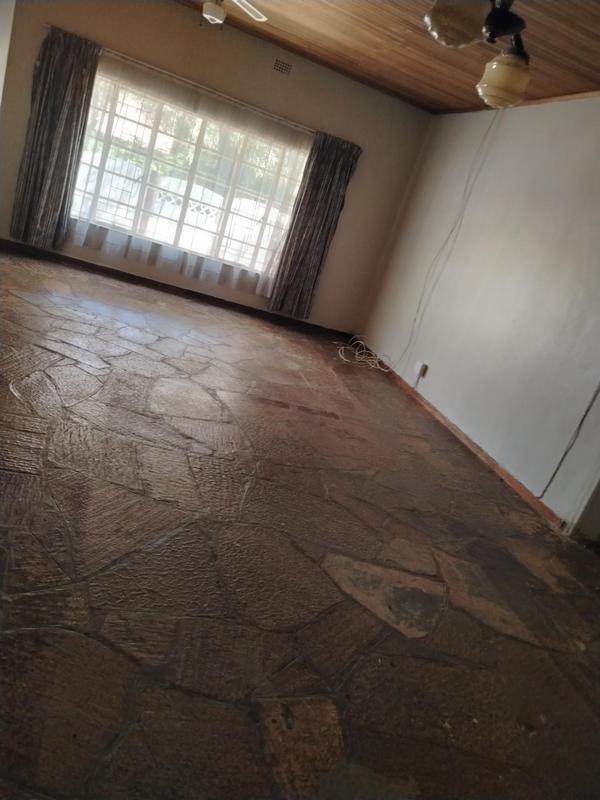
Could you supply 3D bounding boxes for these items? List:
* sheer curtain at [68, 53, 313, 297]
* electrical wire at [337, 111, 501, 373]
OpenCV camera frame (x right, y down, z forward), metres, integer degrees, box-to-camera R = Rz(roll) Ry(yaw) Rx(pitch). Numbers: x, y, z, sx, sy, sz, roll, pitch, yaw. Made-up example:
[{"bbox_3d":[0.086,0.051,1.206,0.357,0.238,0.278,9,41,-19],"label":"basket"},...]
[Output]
[{"bbox_3d":[-1.279,-2.560,6.496,2.610,1.612,0.120,12,19,-19],"label":"sheer curtain"},{"bbox_3d":[1.220,-1.814,6.343,0.471,3.000,1.320,12,19,-19],"label":"electrical wire"}]

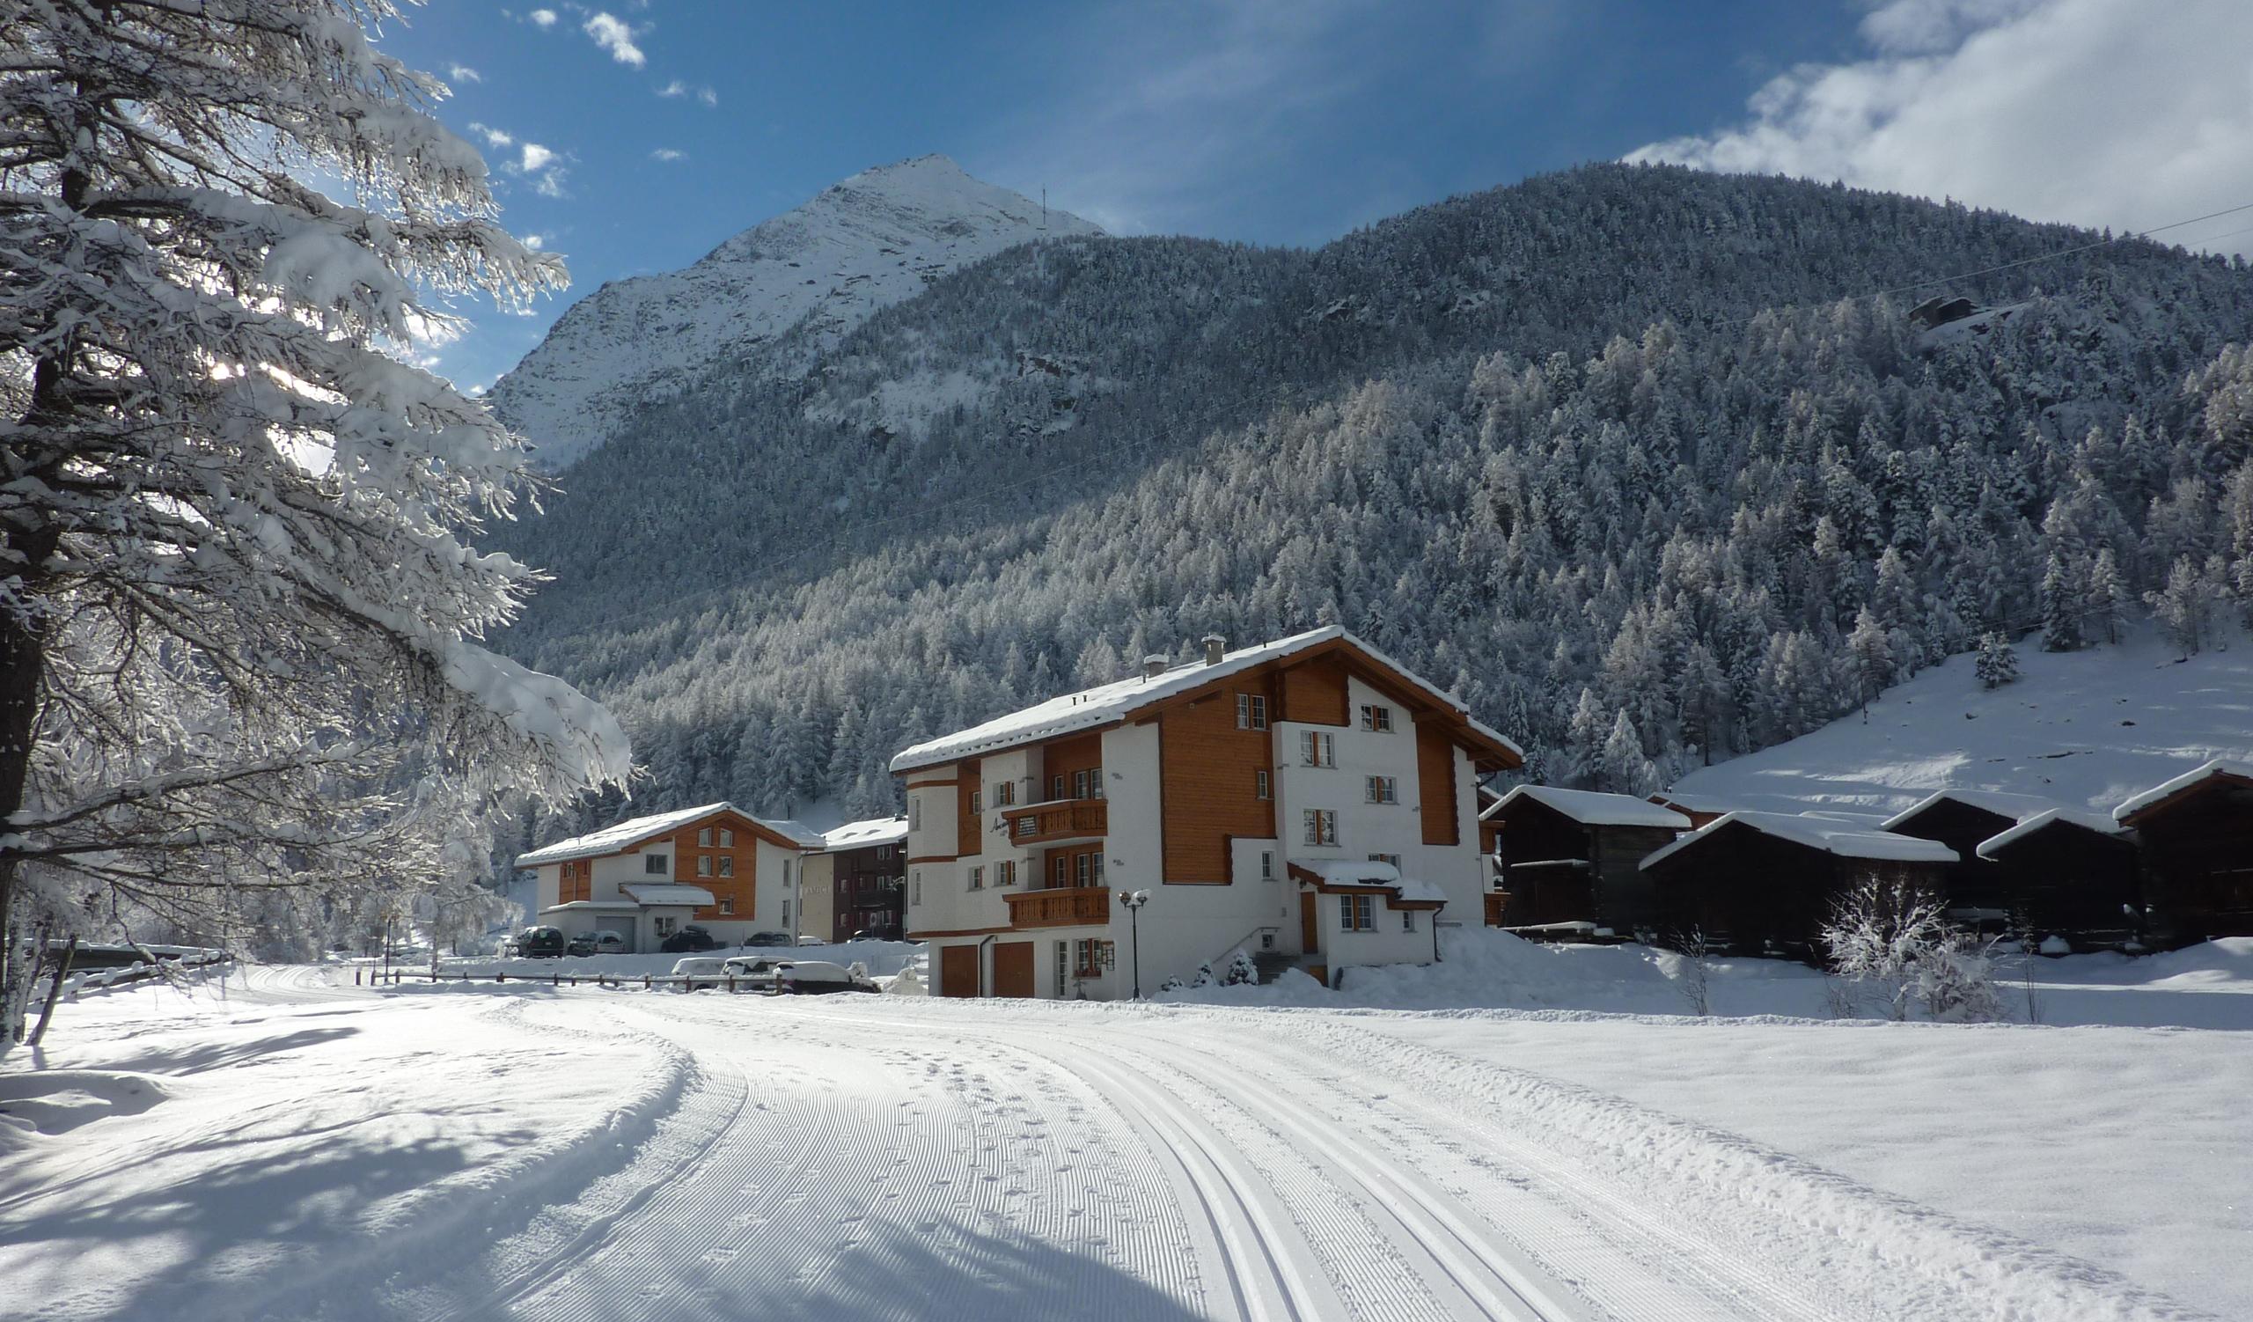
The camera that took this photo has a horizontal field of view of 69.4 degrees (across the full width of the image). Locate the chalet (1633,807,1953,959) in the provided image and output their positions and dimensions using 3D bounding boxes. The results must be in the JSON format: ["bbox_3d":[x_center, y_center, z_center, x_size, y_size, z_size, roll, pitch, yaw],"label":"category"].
[{"bbox_3d":[24.470,8.476,59.155,7.500,5.700,8.000,6,-13,-35],"label":"chalet"}]

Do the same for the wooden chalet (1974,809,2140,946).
[{"bbox_3d":[33.384,7.549,55.161,6.700,5.150,5.200,6,-13,-35],"label":"wooden chalet"}]

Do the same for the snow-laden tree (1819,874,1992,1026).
[{"bbox_3d":[18.032,6.673,37.500,3.900,3.500,3.600,-6,-12,25],"label":"snow-laden tree"}]

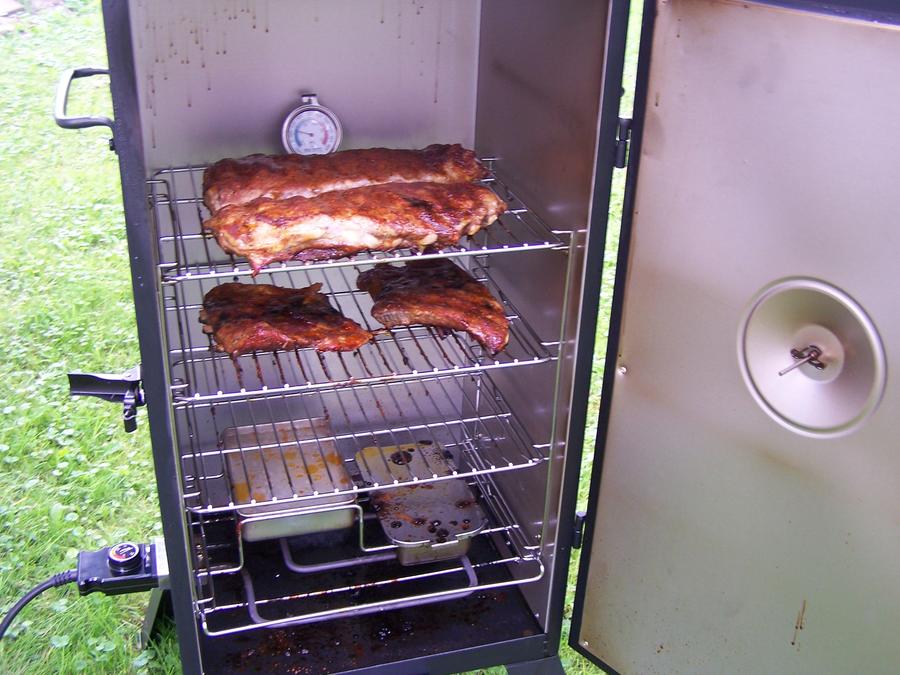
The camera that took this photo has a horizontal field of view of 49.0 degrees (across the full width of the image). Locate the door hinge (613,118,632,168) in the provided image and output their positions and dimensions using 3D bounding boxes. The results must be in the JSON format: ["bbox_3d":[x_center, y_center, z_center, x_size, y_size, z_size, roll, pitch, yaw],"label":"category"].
[{"bbox_3d":[0.149,-0.167,0.848,0.014,0.047,0.016,-6,27,-16],"label":"door hinge"}]

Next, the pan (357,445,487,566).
[{"bbox_3d":[-0.038,0.197,1.184,0.118,0.047,0.207,-6,27,-16],"label":"pan"}]

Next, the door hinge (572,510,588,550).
[{"bbox_3d":[0.136,0.202,1.031,0.014,0.047,0.016,-6,27,-16],"label":"door hinge"}]

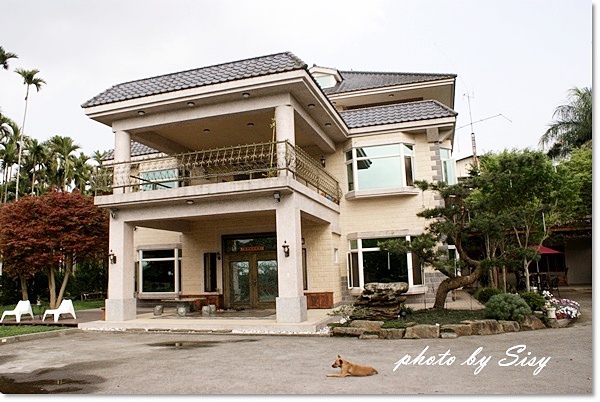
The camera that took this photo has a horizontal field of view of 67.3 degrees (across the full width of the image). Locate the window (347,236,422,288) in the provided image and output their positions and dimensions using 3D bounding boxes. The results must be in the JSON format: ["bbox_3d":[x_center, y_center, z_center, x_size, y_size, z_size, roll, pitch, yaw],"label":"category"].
[{"bbox_3d":[3.394,2.428,17.980,2.944,1.979,0.463,-5,-10,18],"label":"window"}]

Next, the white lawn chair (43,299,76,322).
[{"bbox_3d":[-8.485,3.863,15.900,0.740,0.720,0.920,-5,-10,18],"label":"white lawn chair"}]

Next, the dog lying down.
[{"bbox_3d":[0.811,2.597,7.199,0.850,0.350,0.290,-2,-9,-3],"label":"dog lying down"}]

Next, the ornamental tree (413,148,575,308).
[{"bbox_3d":[6.685,1.005,15.900,5.400,5.200,4.000,-6,-10,23],"label":"ornamental tree"}]

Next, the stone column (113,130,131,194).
[{"bbox_3d":[-6.423,-1.260,16.248,0.591,2.373,0.591,-5,-10,18],"label":"stone column"}]

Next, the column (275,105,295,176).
[{"bbox_3d":[-0.470,-1.775,14.362,0.591,2.373,0.591,-2,-9,0],"label":"column"}]

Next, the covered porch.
[{"bbox_3d":[-2.661,2.035,16.491,6.932,4.194,5.711,-5,-10,18],"label":"covered porch"}]

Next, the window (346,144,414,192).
[{"bbox_3d":[3.238,-1.363,18.601,2.816,1.871,0.463,-5,-10,18],"label":"window"}]

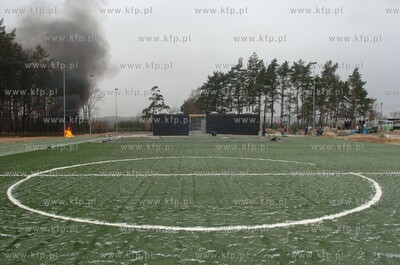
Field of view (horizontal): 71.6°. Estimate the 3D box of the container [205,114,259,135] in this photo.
[{"bbox_3d":[4.600,-1.080,40.200,7.300,2.800,3.400,0,1,0],"label":"container"}]

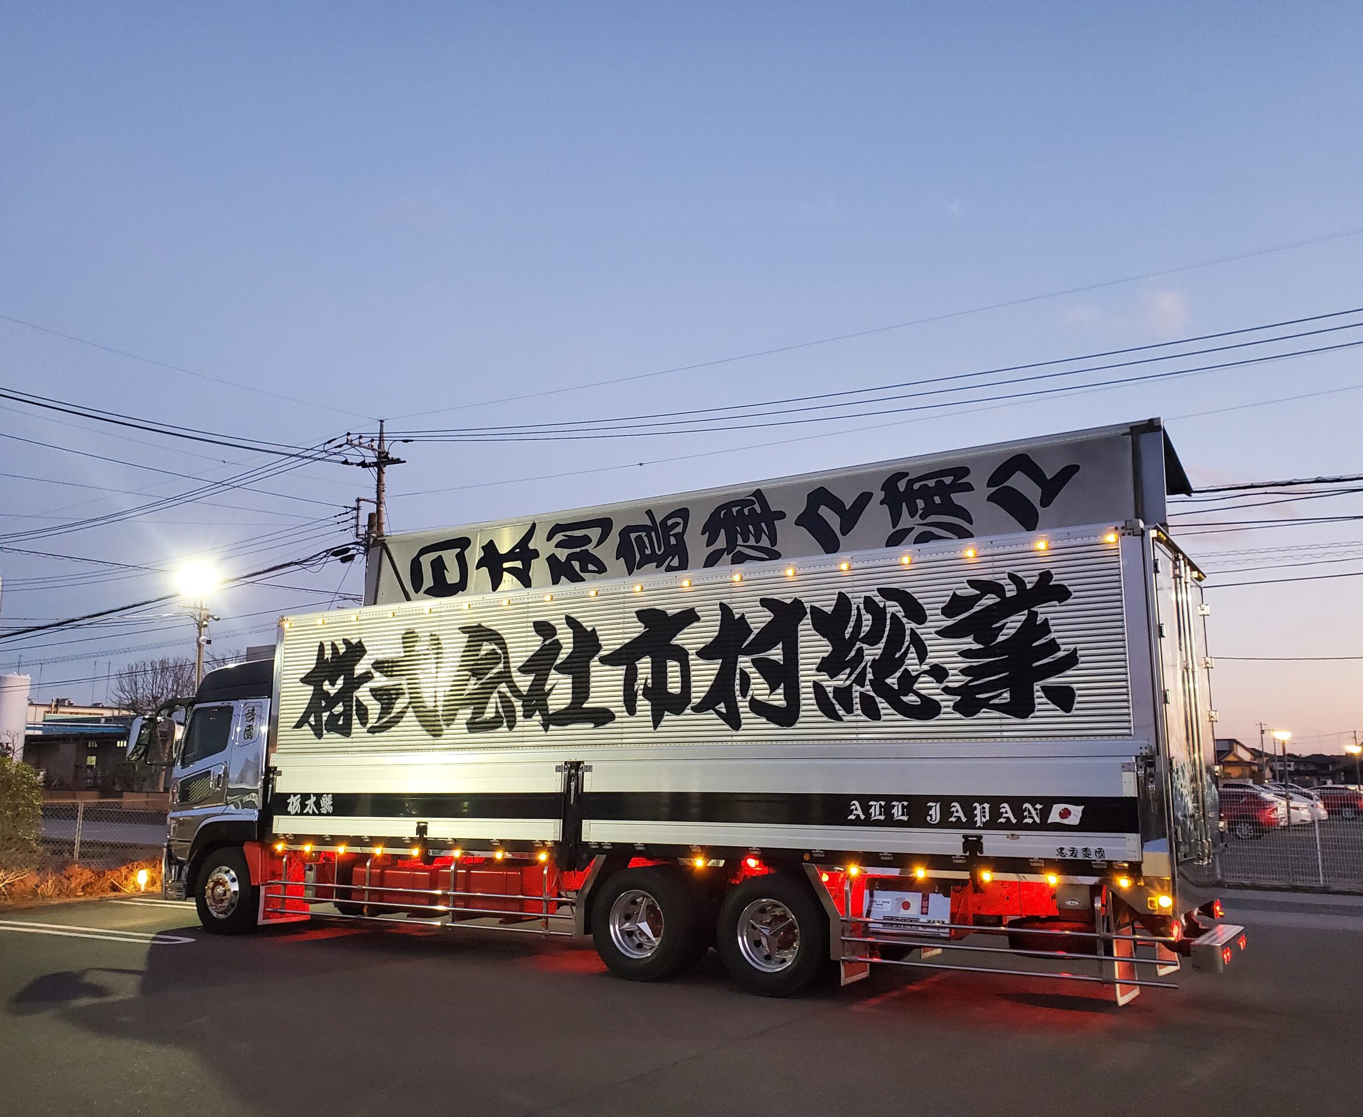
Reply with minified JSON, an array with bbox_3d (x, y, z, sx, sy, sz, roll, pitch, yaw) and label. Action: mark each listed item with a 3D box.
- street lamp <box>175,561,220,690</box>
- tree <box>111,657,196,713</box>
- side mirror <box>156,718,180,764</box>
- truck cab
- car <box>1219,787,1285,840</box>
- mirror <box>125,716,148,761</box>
[{"bbox_3d":[-8.682,2.844,19.502,0.600,5.600,0.500,5,-12,-24],"label":"street lamp"},{"bbox_3d":[-26.191,9.014,56.737,4.600,7.700,4.400,0,-11,0],"label":"tree"},{"bbox_3d":[-6.354,2.257,13.821,0.140,0.560,0.260,-7,-14,32],"label":"side mirror"},{"bbox_3d":[-5.062,2.840,14.407,2.170,2.870,2.530,-7,-13,31],"label":"truck cab"},{"bbox_3d":[15.917,7.710,34.124,4.300,1.580,1.750,-9,-14,38],"label":"car"},{"bbox_3d":[-6.796,2.251,13.961,0.200,0.550,0.280,3,-12,-13],"label":"mirror"}]

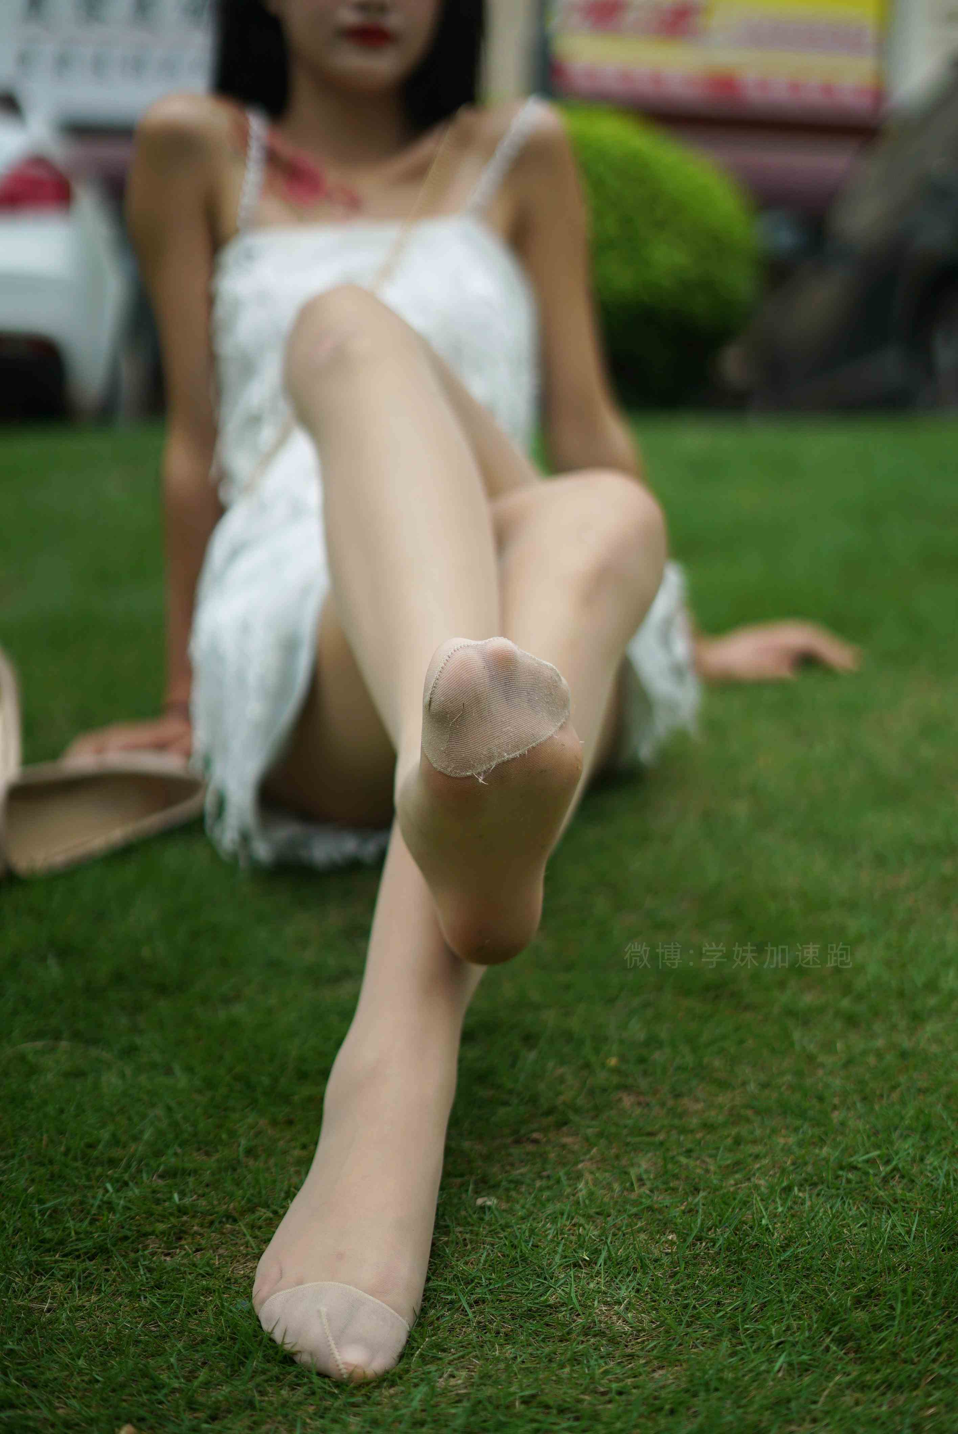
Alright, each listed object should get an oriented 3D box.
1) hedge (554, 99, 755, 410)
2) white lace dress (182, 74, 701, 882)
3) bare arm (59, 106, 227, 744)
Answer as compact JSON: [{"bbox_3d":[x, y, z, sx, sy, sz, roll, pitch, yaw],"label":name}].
[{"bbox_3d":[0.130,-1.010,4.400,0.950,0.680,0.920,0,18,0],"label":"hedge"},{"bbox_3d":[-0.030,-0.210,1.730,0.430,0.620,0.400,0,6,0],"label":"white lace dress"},{"bbox_3d":[-0.303,-0.266,1.840,0.150,0.610,0.150,0,13,0],"label":"bare arm"}]

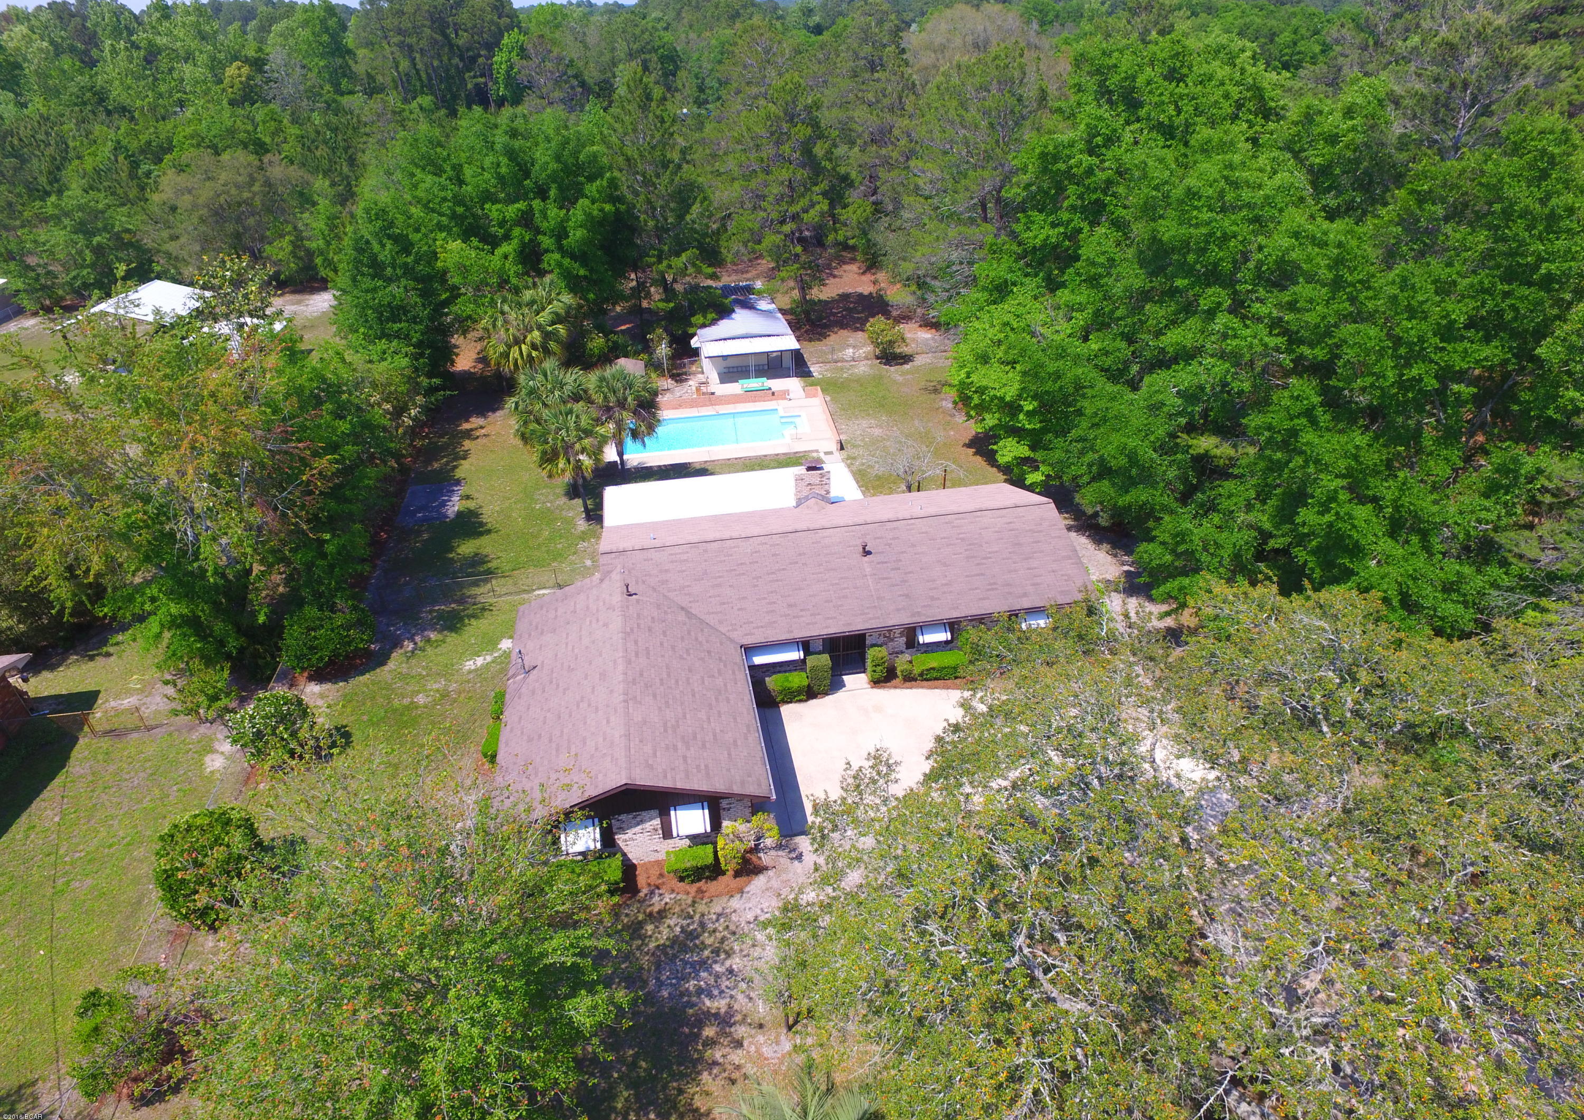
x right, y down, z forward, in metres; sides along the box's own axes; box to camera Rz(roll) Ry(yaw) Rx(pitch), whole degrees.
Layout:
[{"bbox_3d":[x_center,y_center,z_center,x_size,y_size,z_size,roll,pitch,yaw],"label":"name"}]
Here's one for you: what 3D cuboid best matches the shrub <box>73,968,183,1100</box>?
[{"bbox_3d":[-16.039,11.579,21.932,1.800,1.800,2.400,-7,32,-7],"label":"shrub"}]

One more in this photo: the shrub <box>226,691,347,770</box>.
[{"bbox_3d":[-17.544,5.702,31.057,2.800,2.300,2.750,-7,32,-7],"label":"shrub"}]

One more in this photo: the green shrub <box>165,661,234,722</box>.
[{"bbox_3d":[-21.176,4.737,32.773,2.000,2.350,1.900,-7,32,-7],"label":"green shrub"}]

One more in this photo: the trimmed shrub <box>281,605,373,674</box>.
[{"bbox_3d":[-17.974,3.022,35.516,3.300,2.200,3.200,-7,32,-7],"label":"trimmed shrub"}]

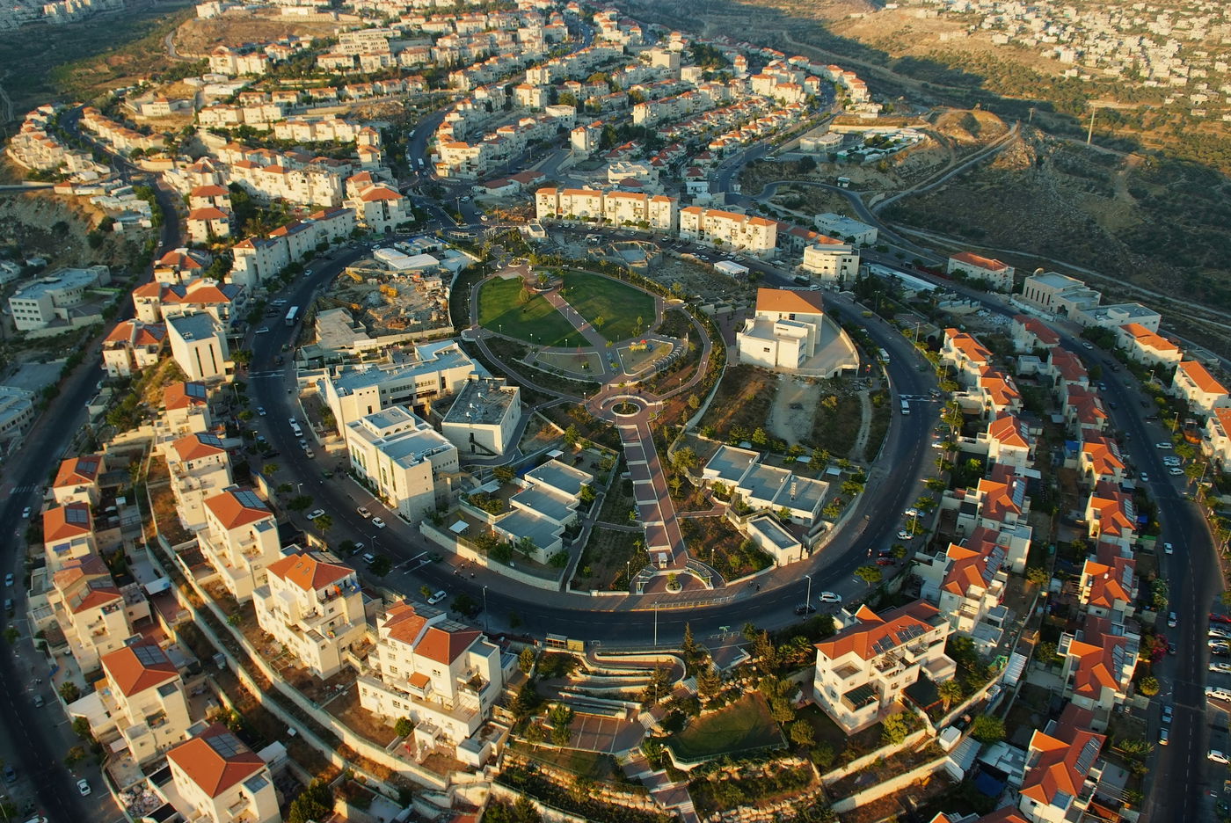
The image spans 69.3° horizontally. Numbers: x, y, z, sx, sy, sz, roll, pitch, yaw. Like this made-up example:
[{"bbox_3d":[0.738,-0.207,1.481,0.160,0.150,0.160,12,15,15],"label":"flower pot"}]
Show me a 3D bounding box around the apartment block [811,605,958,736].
[{"bbox_3d":[50.630,46.070,168.300,26.190,14.200,14.490,-15,28,-27],"label":"apartment block"}]

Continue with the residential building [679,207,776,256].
[{"bbox_3d":[53.920,-87.640,425.560,49.800,15.500,11.500,21,32,38],"label":"residential building"}]

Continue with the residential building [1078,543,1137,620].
[{"bbox_3d":[112.500,38.710,202.570,11.180,9.100,25.170,12,28,24],"label":"residential building"}]

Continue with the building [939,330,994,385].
[{"bbox_3d":[110.930,-18.310,283.280,11.000,11.400,26.300,0,25,0],"label":"building"}]

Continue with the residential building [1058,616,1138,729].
[{"bbox_3d":[96.290,51.560,178.670,11.800,11.400,26.300,14,28,27],"label":"residential building"}]

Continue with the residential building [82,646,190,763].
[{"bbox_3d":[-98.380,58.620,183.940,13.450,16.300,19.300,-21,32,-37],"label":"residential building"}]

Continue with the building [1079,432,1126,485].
[{"bbox_3d":[133.540,13.770,244.810,10.500,11.400,26.100,8,26,17],"label":"building"}]

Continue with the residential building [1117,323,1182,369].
[{"bbox_3d":[196.650,-24.540,330.240,10.750,10.300,25.510,-2,25,-4],"label":"residential building"}]

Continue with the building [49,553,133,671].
[{"bbox_3d":[-121.630,46.800,206.690,13.200,18.000,22.800,-18,30,-33],"label":"building"}]

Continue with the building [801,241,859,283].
[{"bbox_3d":[87.540,-60.680,360.580,21.120,11.400,15.400,1,25,5],"label":"building"}]

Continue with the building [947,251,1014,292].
[{"bbox_3d":[160.640,-61.750,392.410,12.500,12.700,23.800,-15,29,-28],"label":"building"}]

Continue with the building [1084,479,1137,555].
[{"bbox_3d":[124.470,26.910,223.910,10.600,11.400,26.100,10,27,22],"label":"building"}]

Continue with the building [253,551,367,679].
[{"bbox_3d":[-64.170,39.130,186.220,27.600,20.000,12.490,21,32,38],"label":"building"}]

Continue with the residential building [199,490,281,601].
[{"bbox_3d":[-87.850,29.190,208.690,13.000,18.500,25.670,-20,31,-36],"label":"residential building"}]

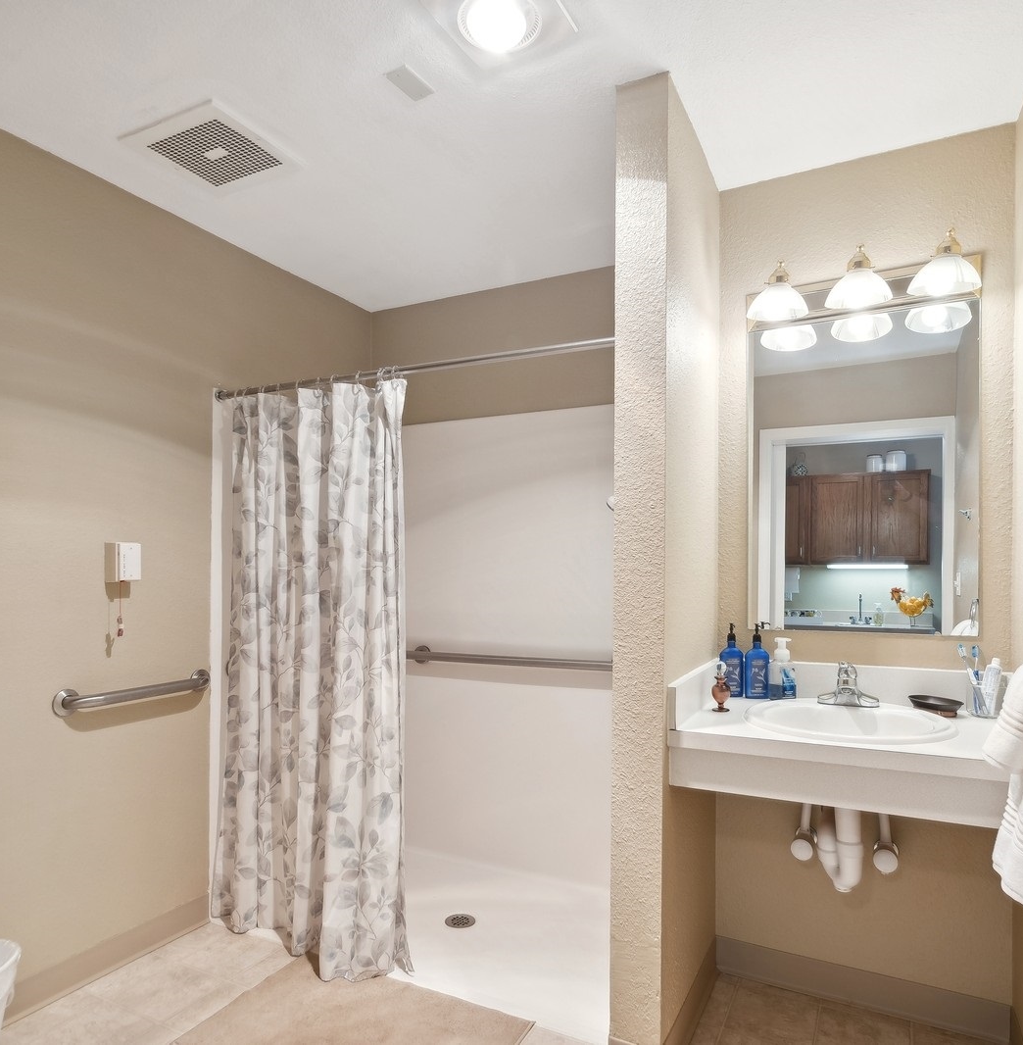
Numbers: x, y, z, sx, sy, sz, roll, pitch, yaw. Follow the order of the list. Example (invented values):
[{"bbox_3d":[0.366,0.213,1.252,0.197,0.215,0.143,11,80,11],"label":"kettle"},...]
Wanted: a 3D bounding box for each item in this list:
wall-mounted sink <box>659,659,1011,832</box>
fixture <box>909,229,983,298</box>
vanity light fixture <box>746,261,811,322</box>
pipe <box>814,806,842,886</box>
[{"bbox_3d":[0.838,0.511,1.635,0.750,0.235,0.540,-1,-3,26],"label":"wall-mounted sink"},{"bbox_3d":[1.128,-0.679,1.689,0.165,0.158,0.165,0,-1,26],"label":"fixture"},{"bbox_3d":[0.766,-0.666,1.865,0.165,0.158,0.165,0,-1,26],"label":"vanity light fixture"},{"bbox_3d":[0.838,0.849,1.722,0.062,0.200,0.085,0,-1,26],"label":"pipe"}]

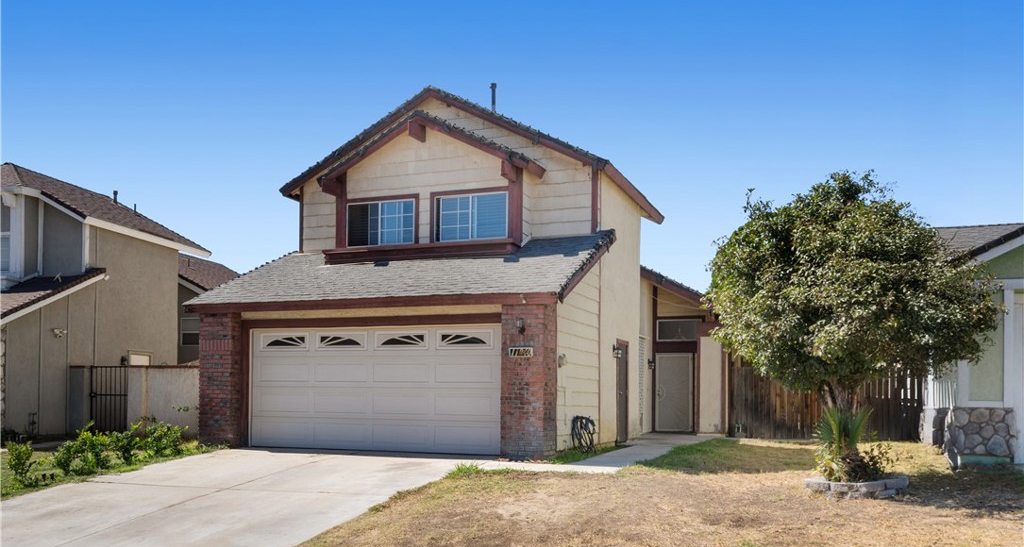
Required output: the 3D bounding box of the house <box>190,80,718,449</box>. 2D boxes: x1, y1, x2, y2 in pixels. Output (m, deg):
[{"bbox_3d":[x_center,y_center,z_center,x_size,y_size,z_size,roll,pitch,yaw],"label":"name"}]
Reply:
[{"bbox_3d":[0.350,0.250,20.200,8.600,7.100,13.400,-2,-6,21],"label":"house"}]

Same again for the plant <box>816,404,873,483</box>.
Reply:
[{"bbox_3d":[3.816,1.957,10.150,0.680,0.920,0.680,-2,-6,21],"label":"plant"}]

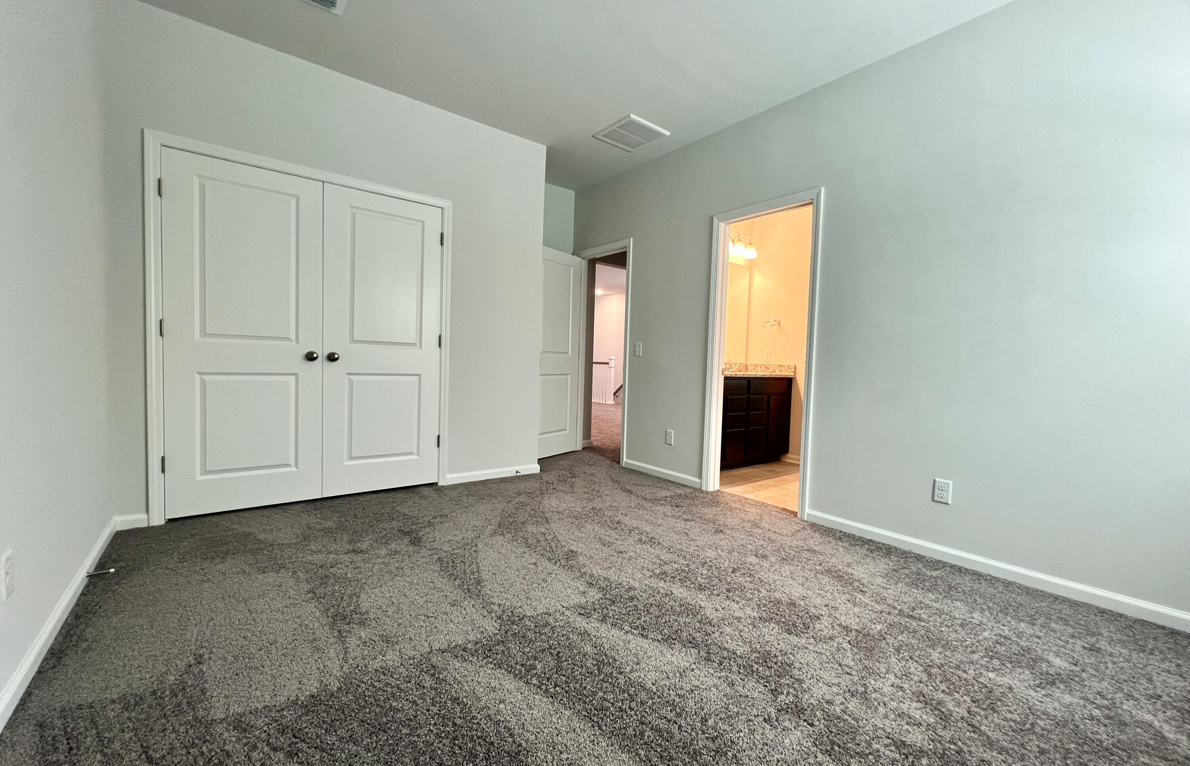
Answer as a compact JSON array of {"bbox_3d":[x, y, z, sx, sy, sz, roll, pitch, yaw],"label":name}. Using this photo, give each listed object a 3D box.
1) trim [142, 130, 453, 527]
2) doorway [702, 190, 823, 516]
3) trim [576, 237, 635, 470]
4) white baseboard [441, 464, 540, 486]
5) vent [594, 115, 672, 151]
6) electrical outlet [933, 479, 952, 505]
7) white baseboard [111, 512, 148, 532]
[{"bbox_3d":[-1.759,-0.276,2.893,1.630,2.127,0.063,0,3,-36],"label":"trim"},{"bbox_3d":[1.171,-0.198,3.196,0.103,2.128,0.825,0,3,-40],"label":"doorway"},{"bbox_3d":[0.083,-0.283,4.512,0.128,2.110,0.835,0,3,-40],"label":"trim"},{"bbox_3d":[-0.799,0.743,3.638,0.795,0.084,0.018,0,3,-36],"label":"white baseboard"},{"bbox_3d":[0.286,-1.939,3.521,0.425,0.025,0.425,0,3,-36],"label":"vent"},{"bbox_3d":[1.830,0.574,2.356,0.012,0.115,0.075,0,3,-40],"label":"electrical outlet"},{"bbox_3d":[-2.492,0.747,2.399,0.130,0.082,0.018,0,3,-36],"label":"white baseboard"}]

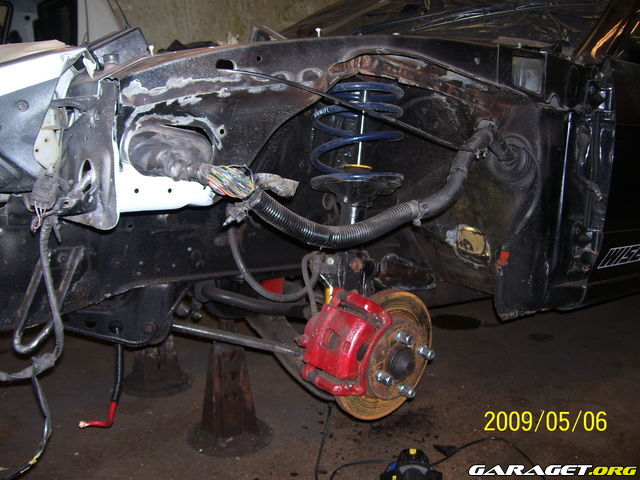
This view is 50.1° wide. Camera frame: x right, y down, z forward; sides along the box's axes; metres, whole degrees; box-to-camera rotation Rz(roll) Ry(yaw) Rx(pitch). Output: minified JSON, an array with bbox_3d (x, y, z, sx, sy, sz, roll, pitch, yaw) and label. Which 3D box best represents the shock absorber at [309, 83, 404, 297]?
[{"bbox_3d":[0.082,-0.129,1.384,0.185,0.475,0.185,4,-6,0],"label":"shock absorber"}]

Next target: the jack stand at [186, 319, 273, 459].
[{"bbox_3d":[-0.218,0.327,1.650,0.208,0.315,0.208,-6,13,-31],"label":"jack stand"}]

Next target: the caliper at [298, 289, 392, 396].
[{"bbox_3d":[0.045,0.193,1.275,0.105,0.178,0.112,20,0,-43],"label":"caliper"}]

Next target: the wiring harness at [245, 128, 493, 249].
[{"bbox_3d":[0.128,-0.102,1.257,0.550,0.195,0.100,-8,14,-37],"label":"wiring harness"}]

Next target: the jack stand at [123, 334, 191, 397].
[{"bbox_3d":[-0.480,0.267,2.010,0.208,0.310,0.208,-6,13,-31],"label":"jack stand"}]

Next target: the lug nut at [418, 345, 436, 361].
[{"bbox_3d":[0.204,0.218,1.317,0.021,0.021,0.034,20,0,-43],"label":"lug nut"}]

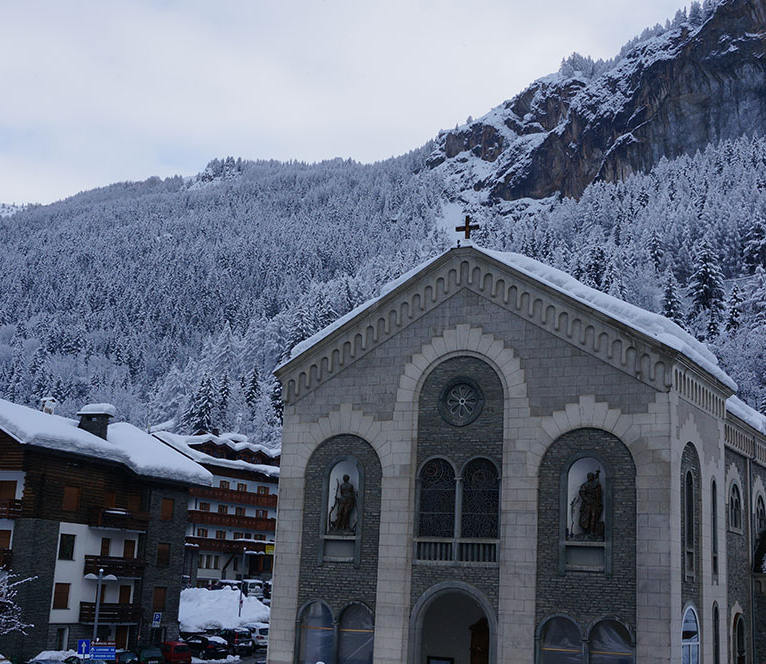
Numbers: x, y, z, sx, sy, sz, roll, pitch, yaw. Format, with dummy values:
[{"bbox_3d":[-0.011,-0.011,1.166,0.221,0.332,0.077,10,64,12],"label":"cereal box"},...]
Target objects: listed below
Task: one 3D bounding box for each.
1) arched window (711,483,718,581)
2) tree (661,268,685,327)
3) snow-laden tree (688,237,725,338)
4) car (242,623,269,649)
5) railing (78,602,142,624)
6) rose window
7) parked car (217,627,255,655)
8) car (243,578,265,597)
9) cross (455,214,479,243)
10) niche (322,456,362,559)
[{"bbox_3d":[13.518,8.053,45.613,0.250,4.246,0.652,-4,-15,30],"label":"arched window"},{"bbox_3d":[48.346,-5.085,185.000,4.000,11.300,4.000,0,-13,15],"label":"tree"},{"bbox_3d":[55.560,-7.448,190.000,5.900,17.200,5.900,-1,-13,16],"label":"snow-laden tree"},{"bbox_3d":[-8.741,21.049,77.389,1.770,1.560,4.200,9,-14,-25],"label":"car"},{"bbox_3d":[-16.144,16.686,66.030,0.800,1.111,4.725,-3,-14,25],"label":"railing"},{"bbox_3d":[3.228,2.895,45.435,1.950,1.950,0.280,-4,-15,30],"label":"rose window"},{"bbox_3d":[-10.102,20.137,72.634,1.700,1.650,3.900,15,-17,-42],"label":"parked car"},{"bbox_3d":[-12.073,24.249,104.500,1.620,1.800,4.000,6,-12,-17],"label":"car"},{"bbox_3d":[3.458,-4.235,45.407,1.000,1.120,0.160,-3,-13,28],"label":"cross"},{"bbox_3d":[-1.644,7.338,45.618,1.620,4.150,0.600,-3,-13,28],"label":"niche"}]

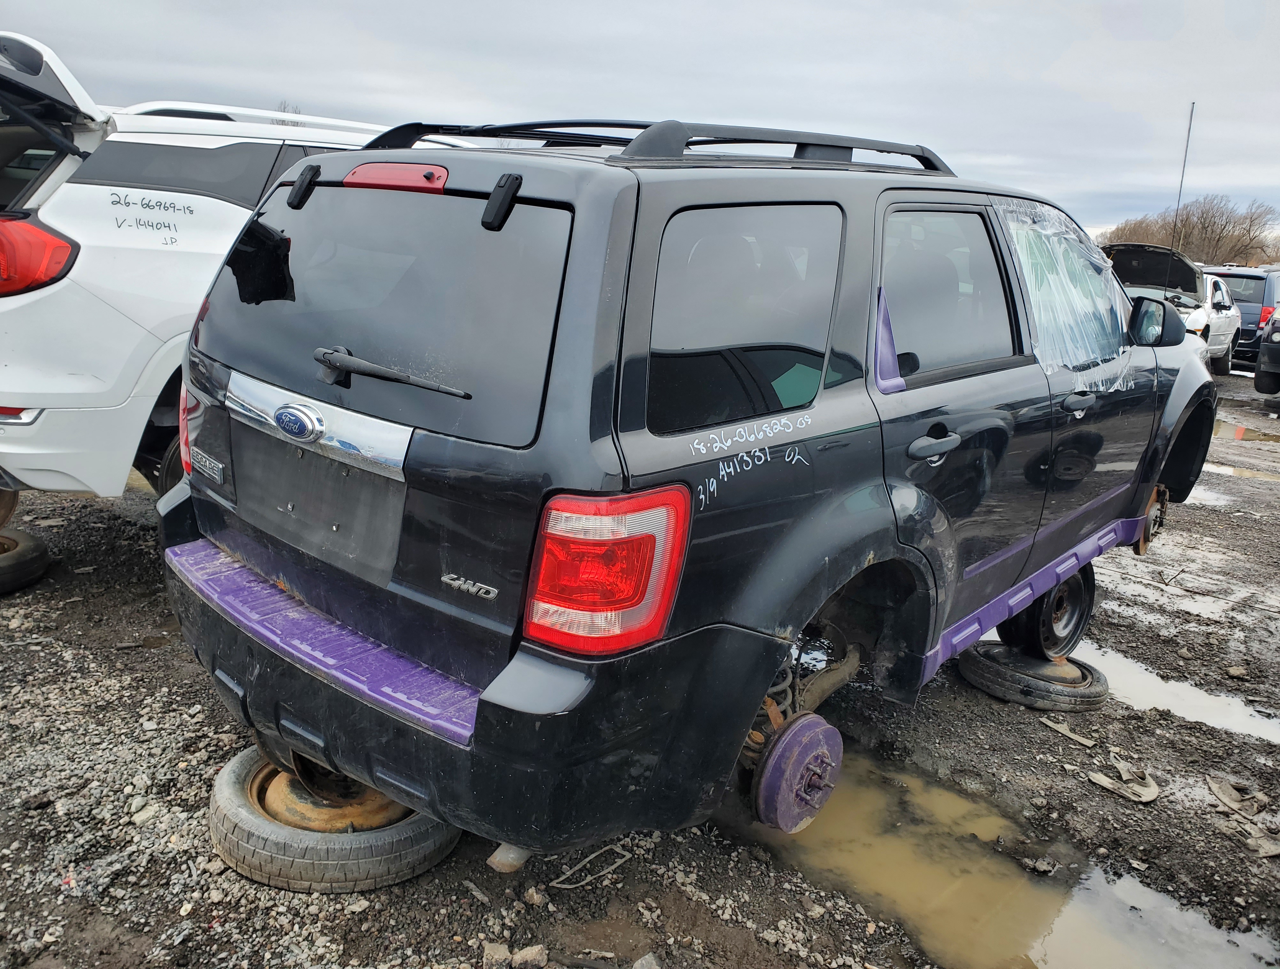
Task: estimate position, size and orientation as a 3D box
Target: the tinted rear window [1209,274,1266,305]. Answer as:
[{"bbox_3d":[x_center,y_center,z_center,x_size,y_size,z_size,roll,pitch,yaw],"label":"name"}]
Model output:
[{"bbox_3d":[9.893,-3.264,16.300,1.250,0.470,0.160,16,20,39],"label":"tinted rear window"}]

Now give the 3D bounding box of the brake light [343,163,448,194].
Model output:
[{"bbox_3d":[-0.514,-0.641,2.024,0.355,0.065,0.055,17,21,39],"label":"brake light"}]

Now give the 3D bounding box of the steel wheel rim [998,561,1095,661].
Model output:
[{"bbox_3d":[1.672,0.491,4.002,0.420,0.420,0.200,-7,12,-33],"label":"steel wheel rim"}]

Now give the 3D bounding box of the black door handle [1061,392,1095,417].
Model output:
[{"bbox_3d":[1.342,-0.244,2.966,0.060,0.052,0.210,17,21,39],"label":"black door handle"}]

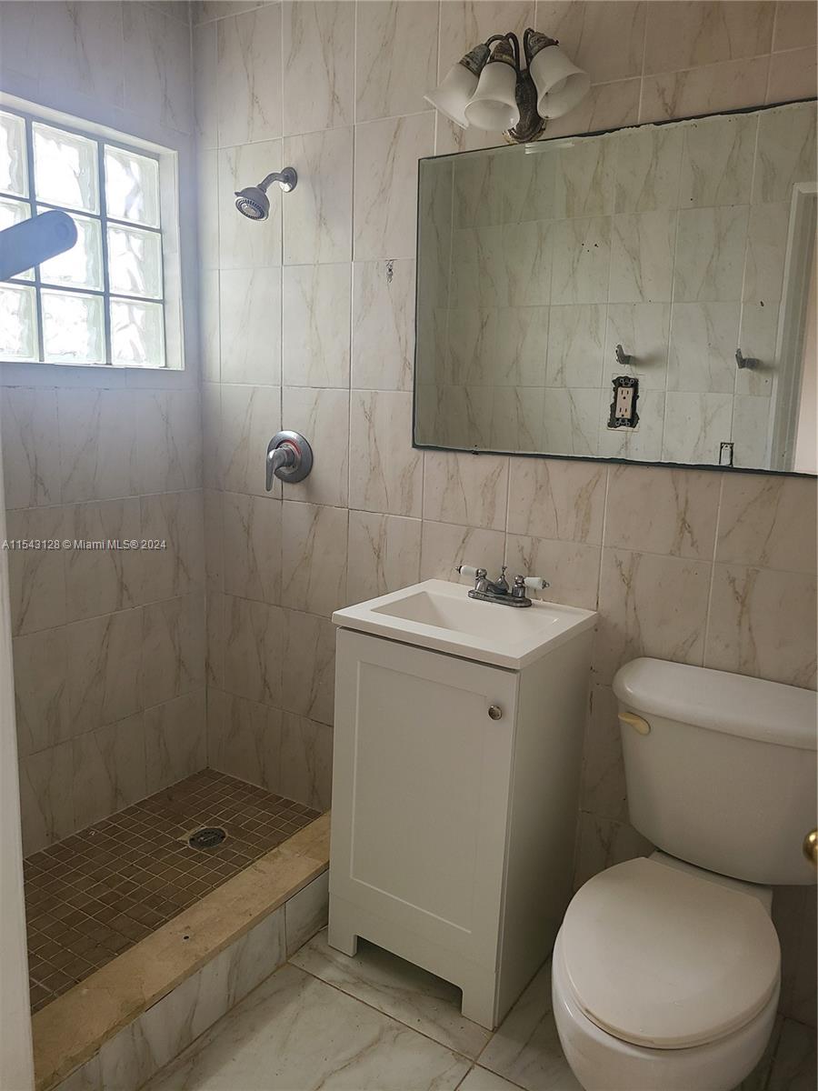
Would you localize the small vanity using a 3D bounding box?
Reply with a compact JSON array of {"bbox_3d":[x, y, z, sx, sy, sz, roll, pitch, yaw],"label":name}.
[{"bbox_3d":[0.123,0.569,1.965,0.465,0.844,0.430,9,14,33],"label":"small vanity"}]

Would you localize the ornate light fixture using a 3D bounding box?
[{"bbox_3d":[0.206,-1.010,1.775,0.398,0.227,0.222,9,14,32],"label":"ornate light fixture"}]

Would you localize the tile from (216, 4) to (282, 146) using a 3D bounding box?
[{"bbox_3d":[-0.442,-1.304,2.292,0.249,0.334,0.009,9,14,33],"label":"tile"}]

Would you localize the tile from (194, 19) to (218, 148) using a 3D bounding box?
[{"bbox_3d":[-0.588,-1.333,2.392,0.088,0.336,0.010,9,14,32],"label":"tile"}]

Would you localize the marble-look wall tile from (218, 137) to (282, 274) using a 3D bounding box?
[{"bbox_3d":[-0.452,-0.973,2.351,0.248,0.333,0.010,9,14,33],"label":"marble-look wall tile"}]

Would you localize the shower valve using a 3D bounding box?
[{"bbox_3d":[-0.376,-0.247,2.375,0.166,0.178,0.090,9,14,33],"label":"shower valve"}]

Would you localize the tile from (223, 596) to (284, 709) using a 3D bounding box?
[{"bbox_3d":[-0.498,0.341,2.623,0.249,0.334,0.009,9,14,33],"label":"tile"}]

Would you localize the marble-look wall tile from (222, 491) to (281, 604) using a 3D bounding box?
[{"bbox_3d":[-0.490,0.012,2.569,0.250,0.336,0.010,9,14,32],"label":"marble-look wall tile"}]

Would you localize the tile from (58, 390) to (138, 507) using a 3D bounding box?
[{"bbox_3d":[-0.870,-0.280,2.300,0.009,0.312,0.249,9,14,33],"label":"tile"}]

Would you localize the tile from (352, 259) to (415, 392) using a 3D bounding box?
[{"bbox_3d":[-0.048,-0.580,2.165,0.250,0.336,0.010,9,14,32],"label":"tile"}]

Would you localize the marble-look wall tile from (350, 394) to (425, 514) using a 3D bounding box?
[{"bbox_3d":[-0.059,-0.248,2.212,0.248,0.333,0.010,9,14,33],"label":"marble-look wall tile"}]

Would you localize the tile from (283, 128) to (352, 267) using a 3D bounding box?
[{"bbox_3d":[-0.243,-0.934,2.208,0.247,0.331,0.012,9,13,33],"label":"tile"}]

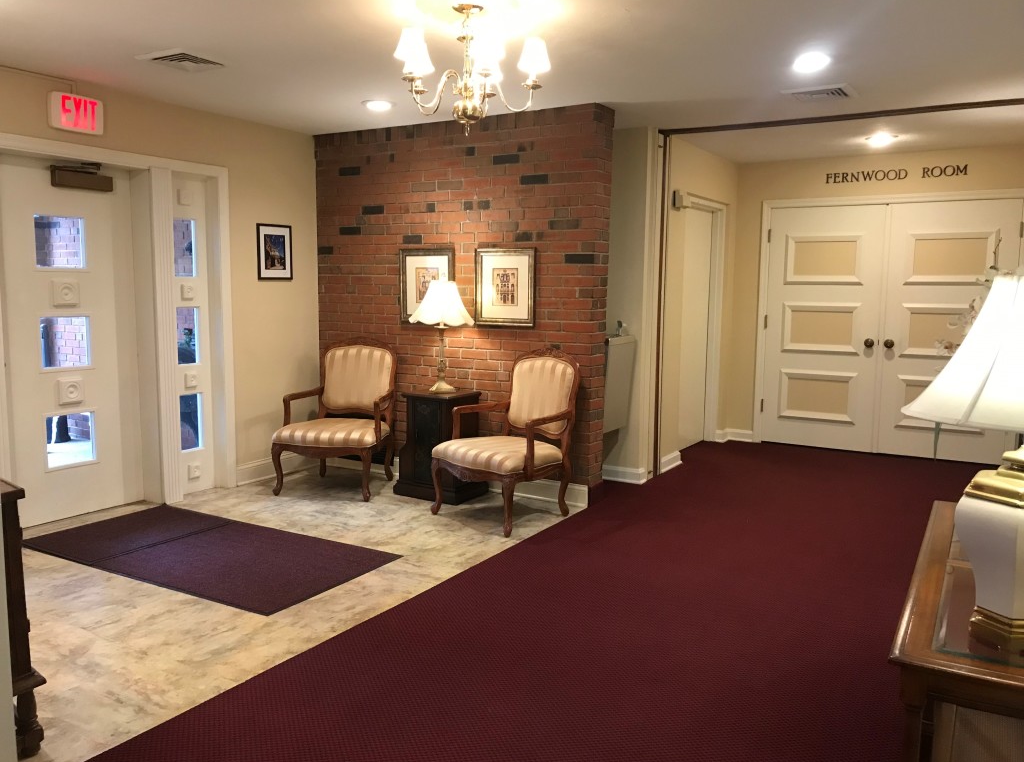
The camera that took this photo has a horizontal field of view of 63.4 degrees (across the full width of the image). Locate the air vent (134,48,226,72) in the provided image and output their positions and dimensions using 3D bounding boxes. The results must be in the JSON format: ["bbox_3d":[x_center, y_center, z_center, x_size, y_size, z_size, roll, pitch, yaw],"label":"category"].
[{"bbox_3d":[-1.558,-1.522,3.964,0.320,0.020,0.320,4,8,30],"label":"air vent"}]

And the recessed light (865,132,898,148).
[{"bbox_3d":[2.601,-1.694,5.819,0.215,0.030,0.215,4,8,30],"label":"recessed light"}]

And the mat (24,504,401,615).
[{"bbox_3d":[-1.563,0.857,4.255,1.825,0.012,0.890,4,8,30],"label":"mat"}]

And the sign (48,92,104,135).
[{"bbox_3d":[-2.328,-1.426,4.432,0.045,0.185,0.295,5,8,31],"label":"sign"}]

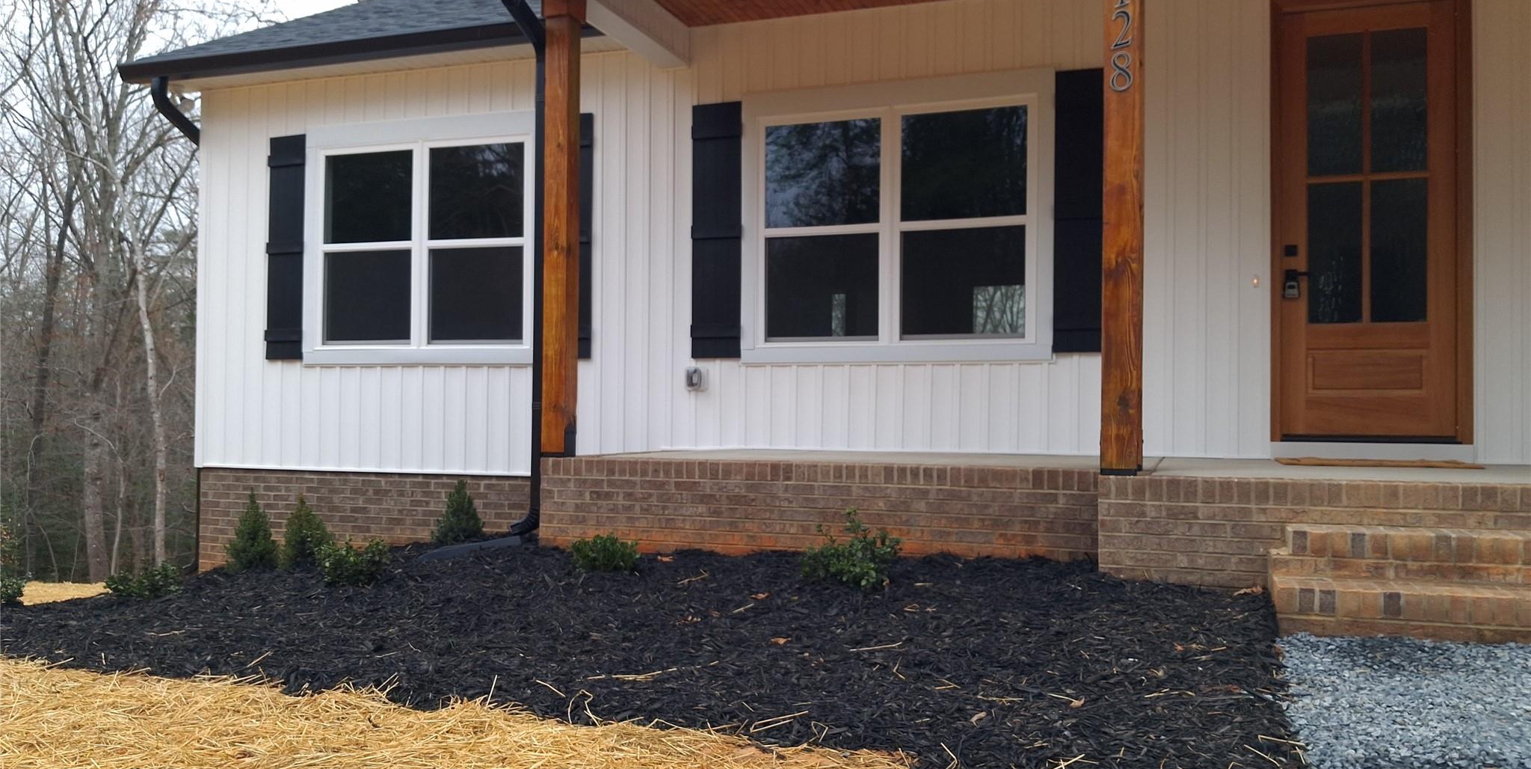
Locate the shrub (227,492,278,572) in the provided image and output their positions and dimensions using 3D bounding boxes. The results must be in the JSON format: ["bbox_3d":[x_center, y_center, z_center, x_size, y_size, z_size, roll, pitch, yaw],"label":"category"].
[{"bbox_3d":[-3.719,1.063,8.652,0.370,0.560,0.370,0,-1,19],"label":"shrub"}]

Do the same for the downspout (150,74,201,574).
[{"bbox_3d":[-4.608,-0.437,9.336,0.220,3.800,0.500,0,-1,19],"label":"downspout"}]

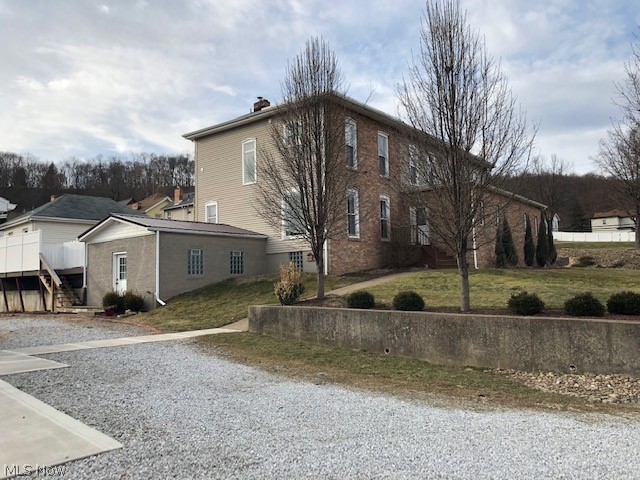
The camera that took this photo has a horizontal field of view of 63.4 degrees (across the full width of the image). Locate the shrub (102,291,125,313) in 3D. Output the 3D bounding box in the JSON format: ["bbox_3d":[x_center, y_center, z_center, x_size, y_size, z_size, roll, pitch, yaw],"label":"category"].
[{"bbox_3d":[-8.337,2.473,20.900,0.888,0.868,0.880,-1,-5,0],"label":"shrub"}]

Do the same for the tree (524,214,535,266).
[{"bbox_3d":[12.326,0.000,30.423,0.617,3.115,0.617,-1,-5,0],"label":"tree"}]

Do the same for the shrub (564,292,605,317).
[{"bbox_3d":[3.627,0.885,7.100,0.549,0.329,0.560,-1,-5,0],"label":"shrub"}]

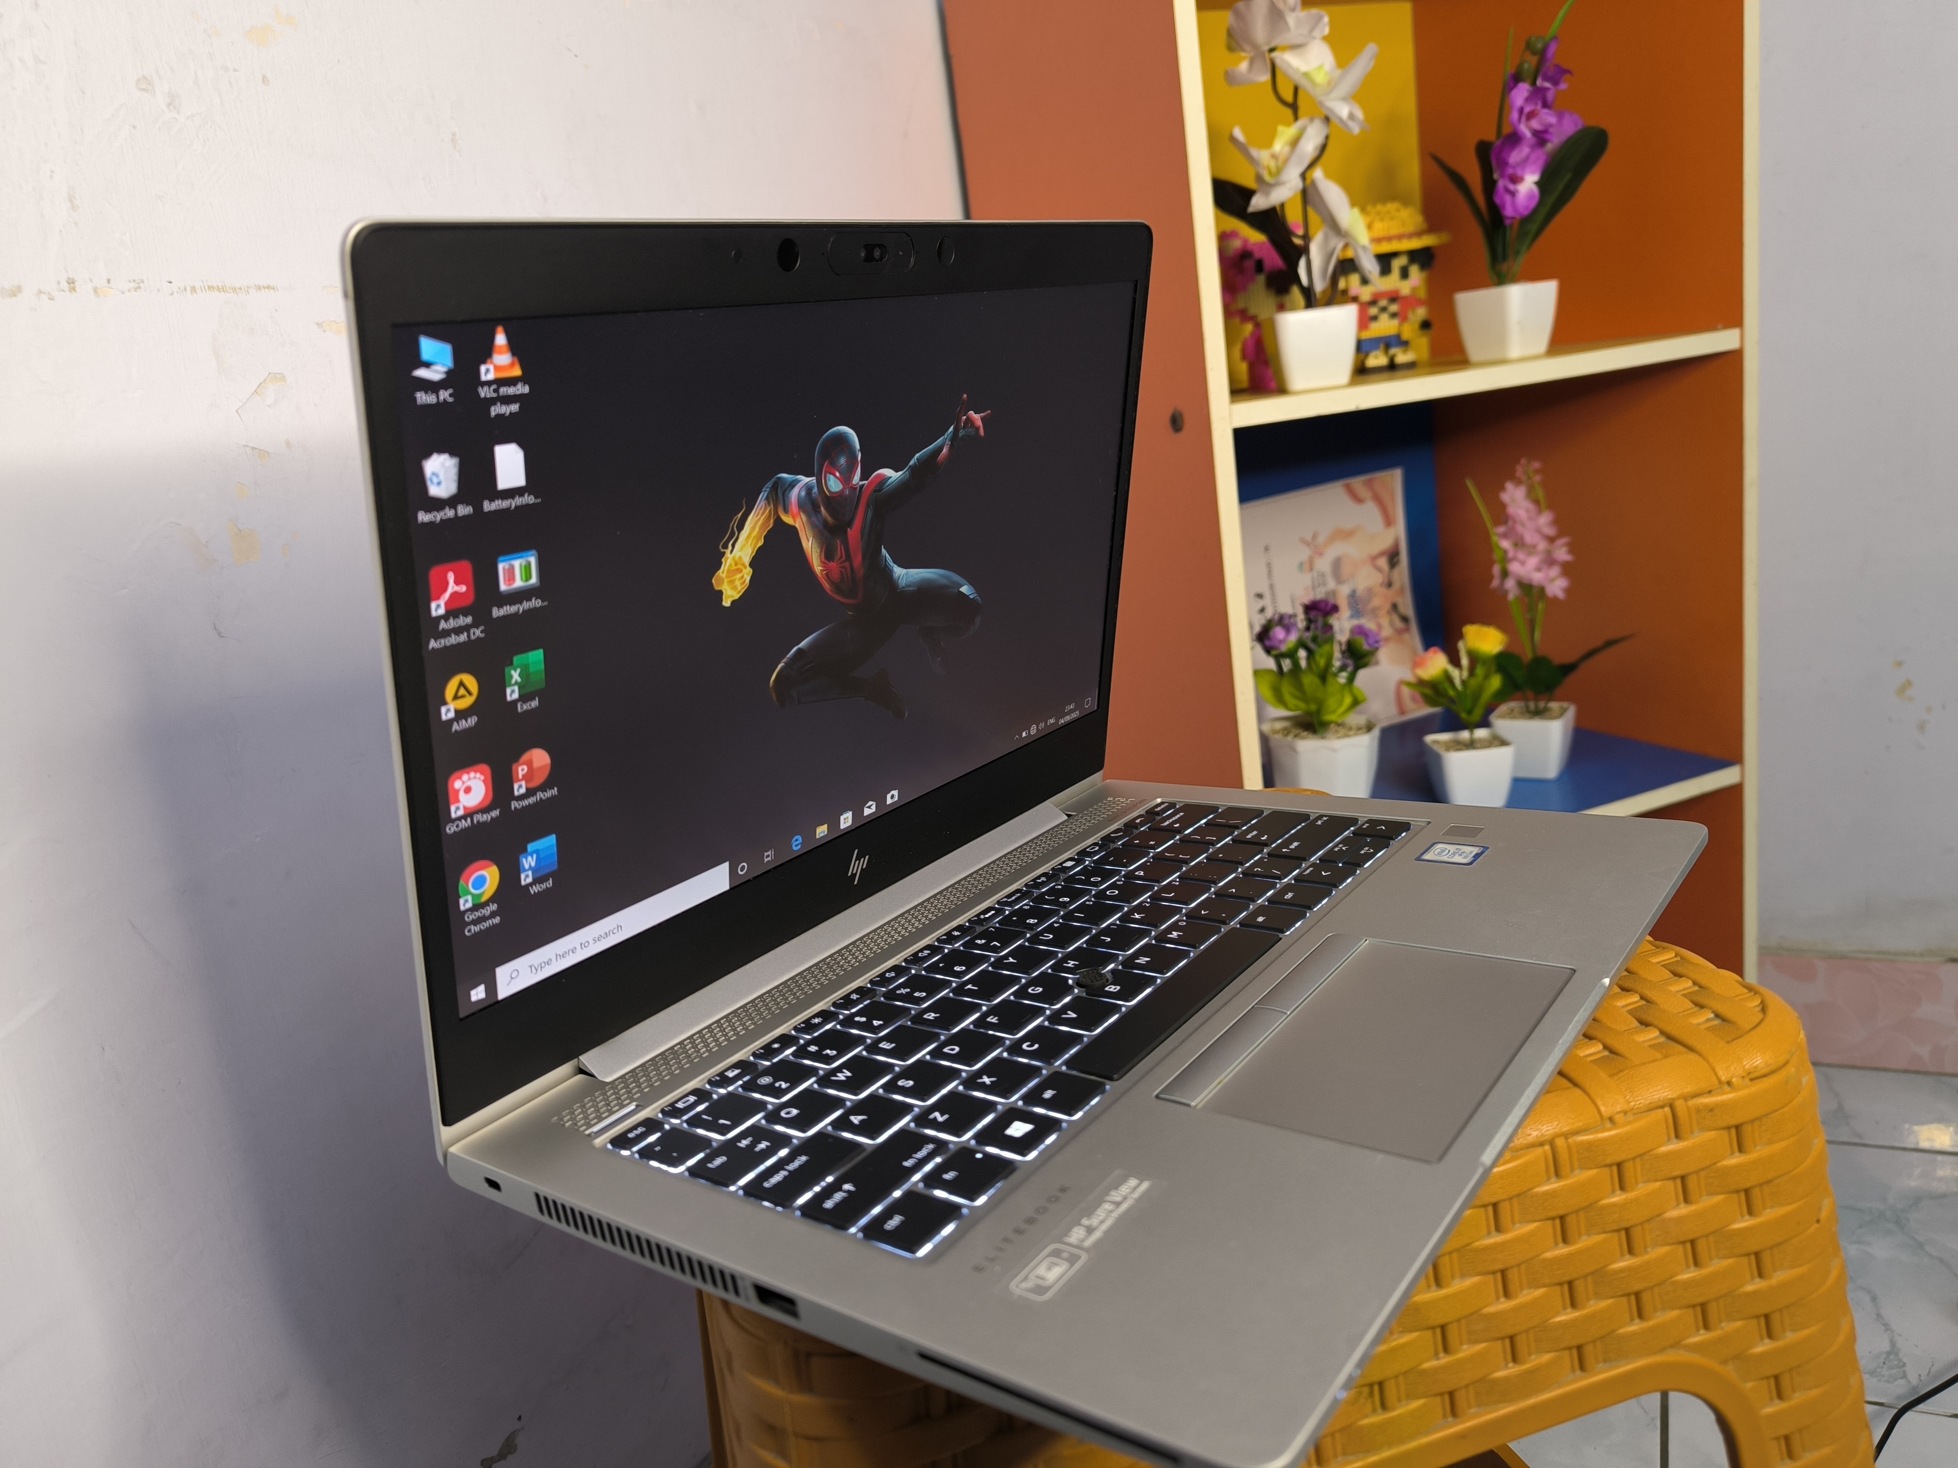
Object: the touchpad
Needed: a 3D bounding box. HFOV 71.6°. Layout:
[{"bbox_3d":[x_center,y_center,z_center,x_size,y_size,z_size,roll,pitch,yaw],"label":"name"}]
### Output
[{"bbox_3d":[0.102,0.073,0.330,0.054,0.003,0.098,2,17,38],"label":"touchpad"}]

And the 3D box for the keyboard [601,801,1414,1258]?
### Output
[{"bbox_3d":[0.029,0.067,0.402,0.103,0.005,0.272,2,17,38],"label":"keyboard"}]

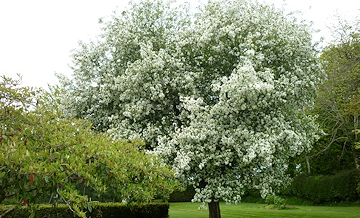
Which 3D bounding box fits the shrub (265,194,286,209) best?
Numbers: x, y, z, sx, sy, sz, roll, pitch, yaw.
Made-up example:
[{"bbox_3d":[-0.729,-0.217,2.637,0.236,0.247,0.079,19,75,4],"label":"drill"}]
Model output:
[{"bbox_3d":[6.817,6.603,24.626,1.550,1.100,1.500,0,-13,0],"label":"shrub"}]

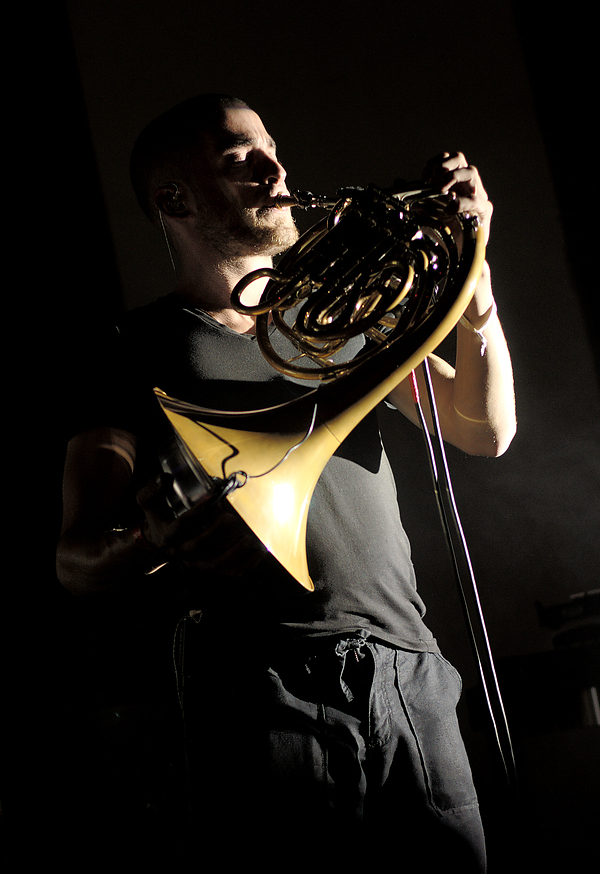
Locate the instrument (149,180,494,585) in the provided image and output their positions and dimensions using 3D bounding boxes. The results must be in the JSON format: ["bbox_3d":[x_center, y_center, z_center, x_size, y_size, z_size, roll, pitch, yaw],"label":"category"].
[{"bbox_3d":[0.064,-0.128,2.344,0.470,0.480,0.310,-39,-48,5],"label":"instrument"}]

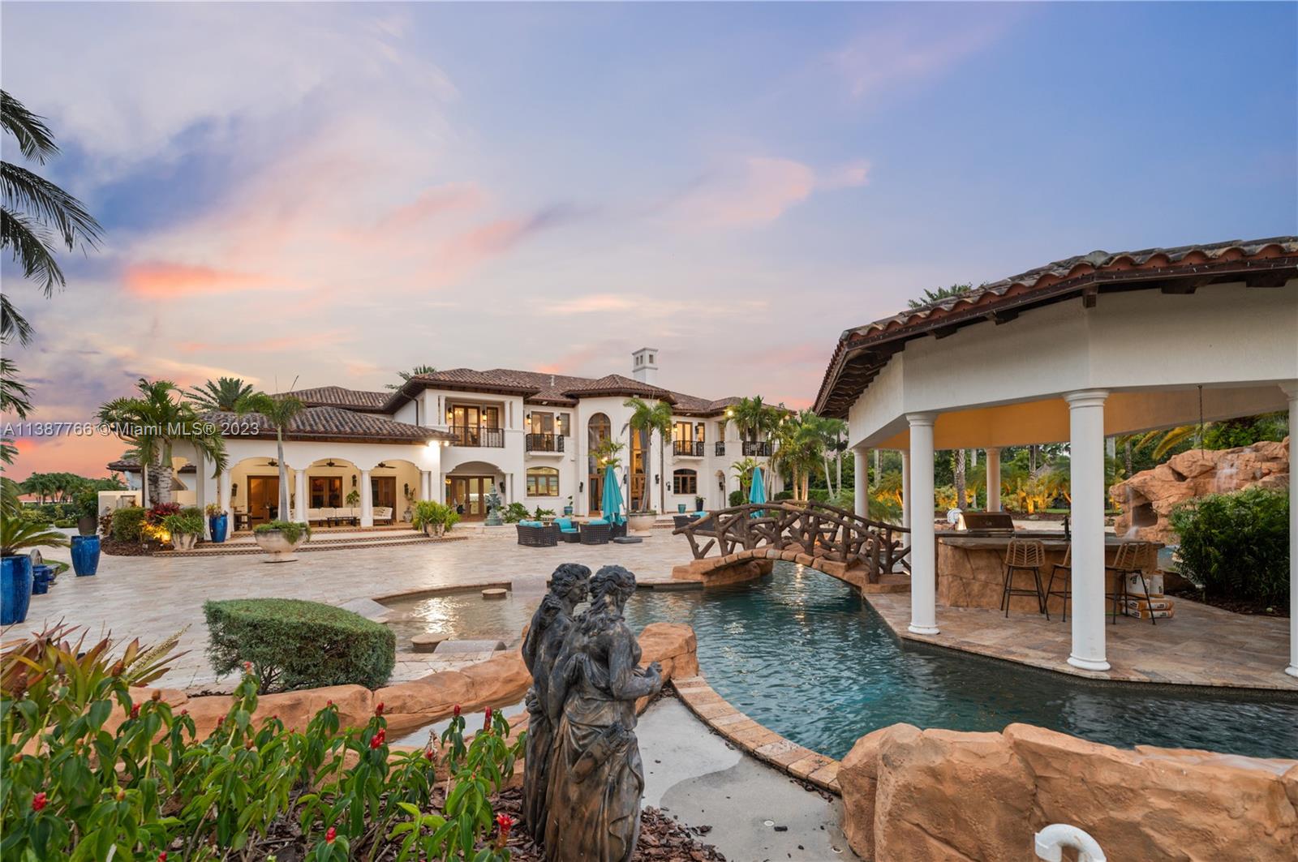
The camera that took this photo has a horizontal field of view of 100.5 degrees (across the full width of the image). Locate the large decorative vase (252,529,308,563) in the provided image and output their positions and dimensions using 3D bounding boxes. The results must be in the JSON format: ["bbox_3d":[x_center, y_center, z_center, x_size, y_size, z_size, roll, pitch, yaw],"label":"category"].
[{"bbox_3d":[-10.153,3.175,14.900,1.220,0.880,1.220,0,-4,0],"label":"large decorative vase"}]

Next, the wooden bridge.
[{"bbox_3d":[2.815,2.169,10.750,4.500,1.580,1.600,-2,-4,24],"label":"wooden bridge"}]

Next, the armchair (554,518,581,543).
[{"bbox_3d":[-3.079,3.771,20.500,0.900,0.880,0.920,1,-4,-23],"label":"armchair"}]

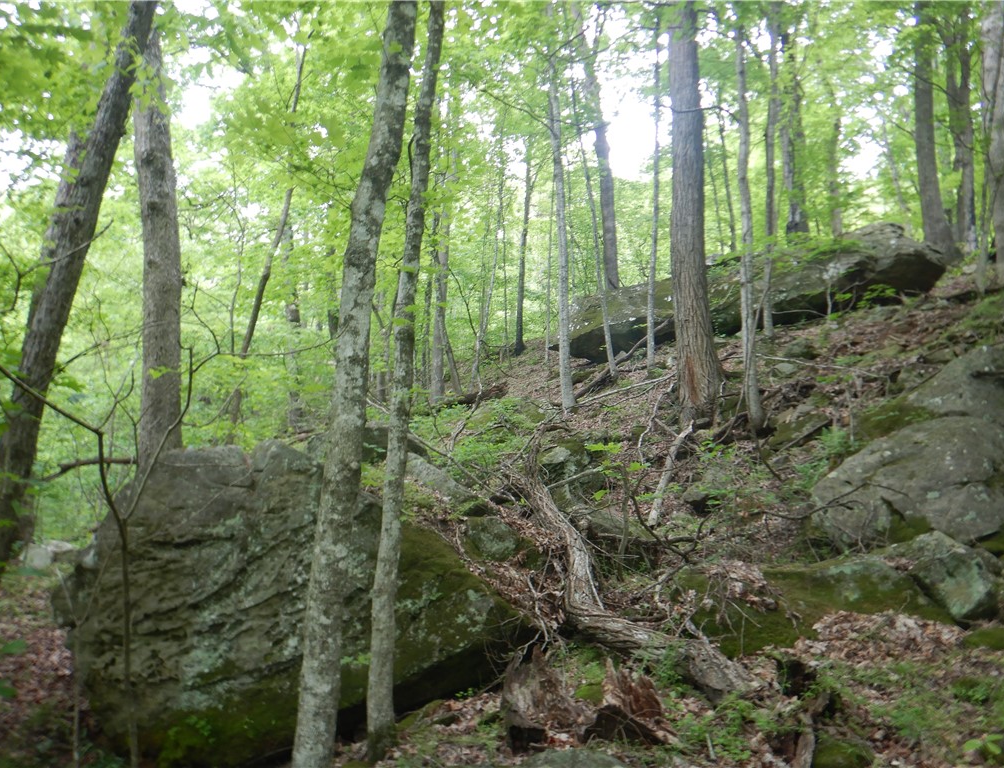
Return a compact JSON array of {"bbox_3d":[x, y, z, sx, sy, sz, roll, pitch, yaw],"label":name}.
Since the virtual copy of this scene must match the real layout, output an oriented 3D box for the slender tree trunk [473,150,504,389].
[{"bbox_3d":[-0.236,-2.081,12.646,0.180,4.374,0.180,7,-6,-2],"label":"slender tree trunk"}]

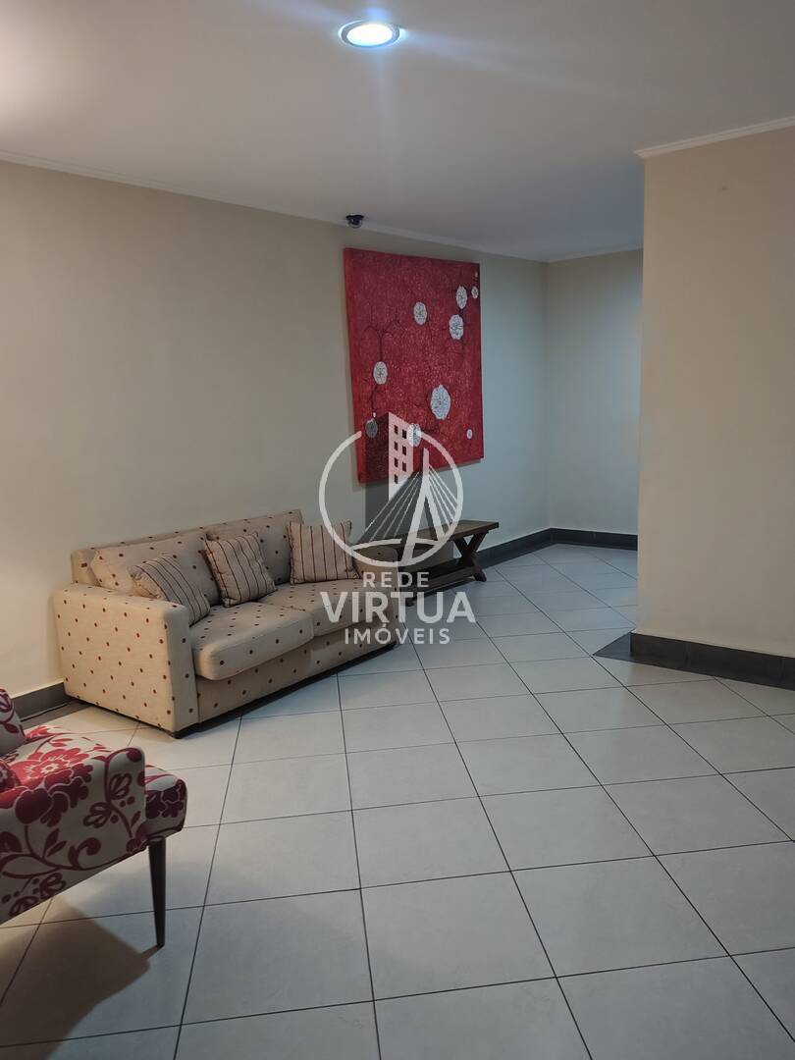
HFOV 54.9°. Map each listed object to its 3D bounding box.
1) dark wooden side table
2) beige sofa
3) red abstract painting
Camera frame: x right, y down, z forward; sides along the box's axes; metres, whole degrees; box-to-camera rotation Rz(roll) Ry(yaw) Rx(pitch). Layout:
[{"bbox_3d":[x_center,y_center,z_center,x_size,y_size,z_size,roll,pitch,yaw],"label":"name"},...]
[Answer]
[{"bbox_3d":[0.280,0.249,5.872,0.335,0.446,1.276,7,14,41],"label":"dark wooden side table"},{"bbox_3d":[-0.860,0.398,4.377,0.873,0.786,1.659,7,14,40],"label":"beige sofa"},{"bbox_3d":[0.206,-1.248,5.829,0.049,1.586,1.528,7,15,41],"label":"red abstract painting"}]

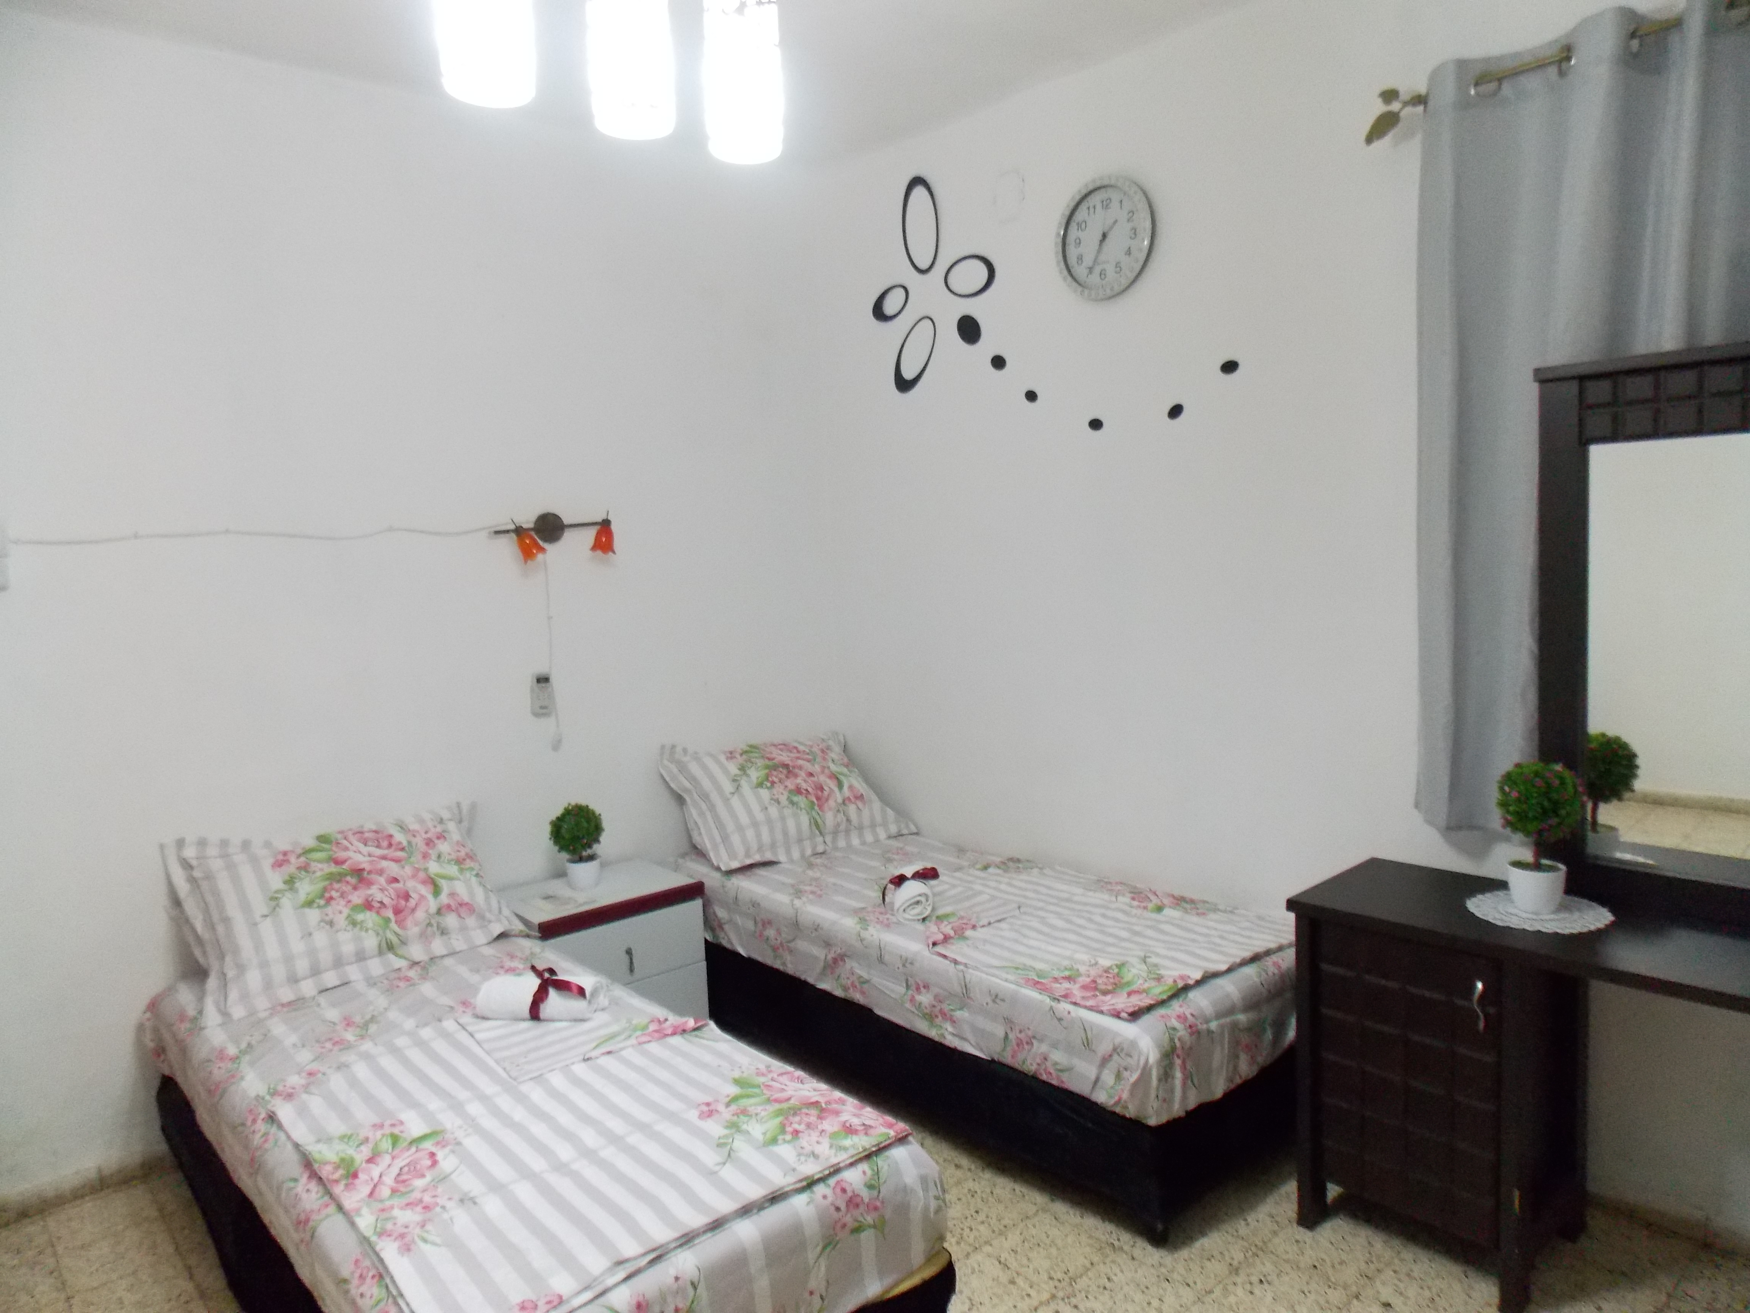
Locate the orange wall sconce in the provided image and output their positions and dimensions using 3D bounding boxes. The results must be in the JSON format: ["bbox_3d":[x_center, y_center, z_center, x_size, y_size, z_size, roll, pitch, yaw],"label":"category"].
[{"bbox_3d":[-0.931,-0.352,3.385,0.375,0.140,0.125,-8,8,-40],"label":"orange wall sconce"}]

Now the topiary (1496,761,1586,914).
[{"bbox_3d":[1.267,0.335,2.219,0.172,0.287,0.172,-8,8,-40],"label":"topiary"}]

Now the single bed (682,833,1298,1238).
[{"bbox_3d":[0.242,0.874,3.280,0.815,0.457,1.895,-8,8,-40],"label":"single bed"}]

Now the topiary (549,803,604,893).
[{"bbox_3d":[-0.865,0.544,3.386,0.160,0.255,0.160,-8,8,-40],"label":"topiary"}]

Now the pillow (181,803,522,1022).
[{"bbox_3d":[-1.293,0.608,2.911,0.710,0.450,0.160,-8,-33,-40],"label":"pillow"}]

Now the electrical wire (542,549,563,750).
[{"bbox_3d":[-0.957,-0.011,3.448,0.035,0.600,0.020,-8,8,-40],"label":"electrical wire"}]

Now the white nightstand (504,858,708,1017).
[{"bbox_3d":[-0.799,0.909,3.393,0.495,0.482,0.390,-8,8,-40],"label":"white nightstand"}]

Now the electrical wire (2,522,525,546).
[{"bbox_3d":[-1.482,-0.311,2.986,1.180,0.036,0.010,-8,8,-40],"label":"electrical wire"}]

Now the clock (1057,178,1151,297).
[{"bbox_3d":[0.613,-1.118,3.101,0.045,0.315,0.315,-8,8,-40],"label":"clock"}]

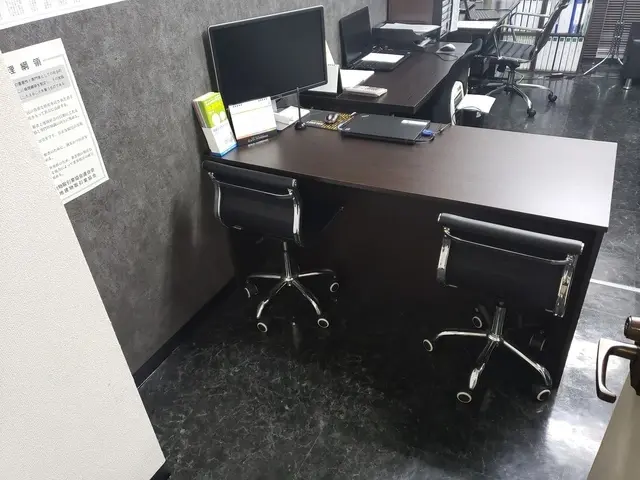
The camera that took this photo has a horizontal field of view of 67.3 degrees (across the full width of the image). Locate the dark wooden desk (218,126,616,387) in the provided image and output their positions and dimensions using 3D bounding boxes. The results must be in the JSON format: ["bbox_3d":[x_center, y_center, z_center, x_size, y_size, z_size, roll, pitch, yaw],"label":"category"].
[{"bbox_3d":[0.366,-0.055,2.165,1.515,0.713,0.750,13,36,25],"label":"dark wooden desk"}]

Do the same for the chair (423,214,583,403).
[{"bbox_3d":[0.647,0.174,1.718,0.520,0.770,0.540,13,36,25],"label":"chair"}]

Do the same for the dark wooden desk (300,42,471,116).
[{"bbox_3d":[0.567,-0.883,3.448,0.680,0.713,1.660,11,35,23],"label":"dark wooden desk"}]

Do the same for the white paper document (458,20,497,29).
[{"bbox_3d":[1.309,-1.780,3.949,0.310,0.030,0.280,13,36,25],"label":"white paper document"}]

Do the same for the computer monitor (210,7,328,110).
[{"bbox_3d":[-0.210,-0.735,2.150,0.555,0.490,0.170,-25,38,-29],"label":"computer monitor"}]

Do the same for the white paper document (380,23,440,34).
[{"bbox_3d":[0.684,-1.593,3.615,0.390,0.025,0.260,11,35,23],"label":"white paper document"}]

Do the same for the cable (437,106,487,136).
[{"bbox_3d":[0.683,-0.566,2.305,0.170,0.100,0.350,13,36,25],"label":"cable"}]

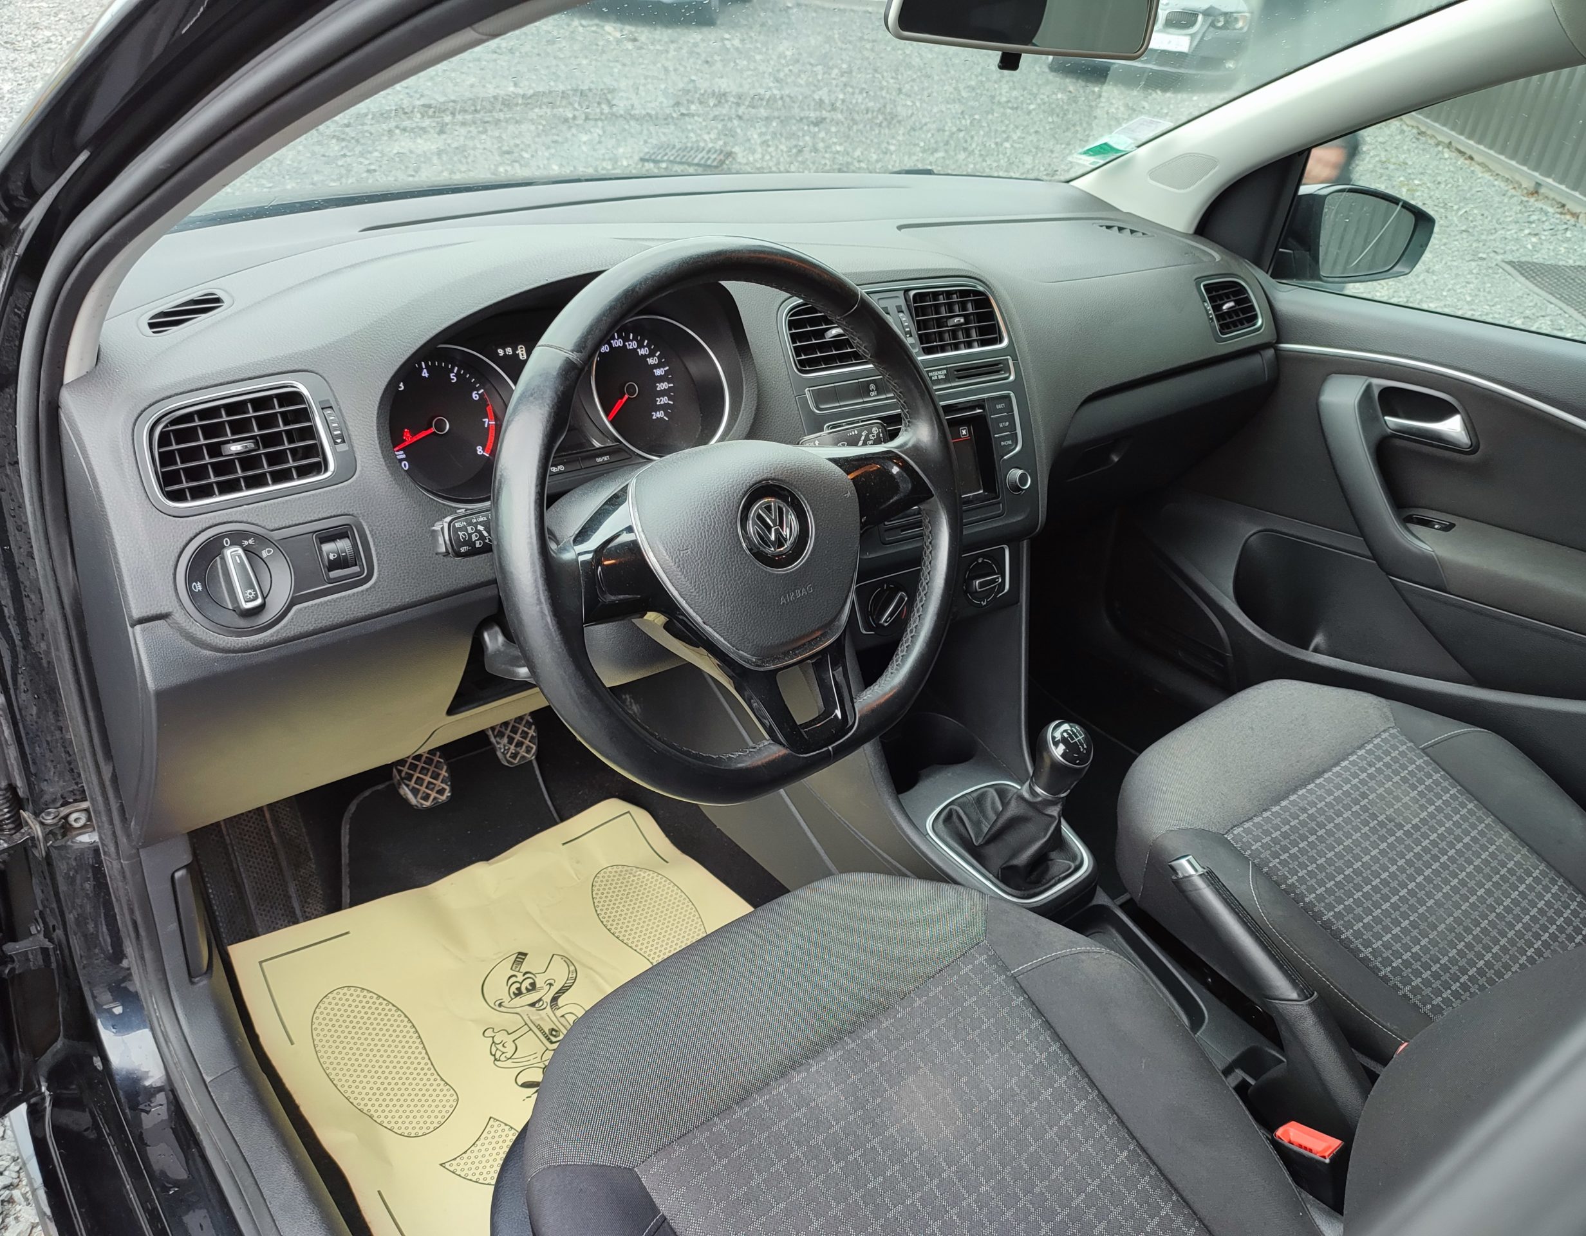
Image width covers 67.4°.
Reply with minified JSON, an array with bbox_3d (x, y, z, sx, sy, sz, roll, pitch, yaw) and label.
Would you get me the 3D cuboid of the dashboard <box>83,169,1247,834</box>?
[{"bbox_3d":[-0.026,-0.264,1.351,1.410,0.420,0.560,-16,35,-34],"label":"dashboard"}]

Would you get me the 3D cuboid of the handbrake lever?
[{"bbox_3d":[0.392,0.316,0.995,0.055,0.107,0.250,-16,55,-34],"label":"handbrake lever"}]

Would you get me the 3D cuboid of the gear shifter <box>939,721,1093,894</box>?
[{"bbox_3d":[0.227,0.156,1.161,0.100,0.165,0.120,-16,35,-34],"label":"gear shifter"}]

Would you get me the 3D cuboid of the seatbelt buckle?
[{"bbox_3d":[0.391,0.416,0.900,0.026,0.065,0.042,-16,13,-34],"label":"seatbelt buckle"}]

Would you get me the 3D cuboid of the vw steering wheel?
[{"bbox_3d":[-0.034,-0.067,0.817,0.370,0.367,0.100,-16,12,-34],"label":"vw steering wheel"}]

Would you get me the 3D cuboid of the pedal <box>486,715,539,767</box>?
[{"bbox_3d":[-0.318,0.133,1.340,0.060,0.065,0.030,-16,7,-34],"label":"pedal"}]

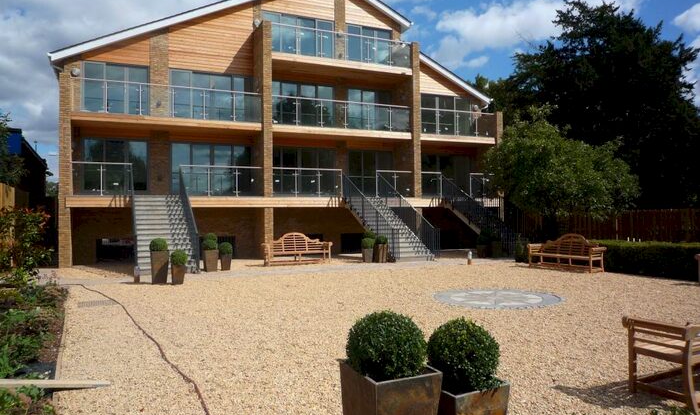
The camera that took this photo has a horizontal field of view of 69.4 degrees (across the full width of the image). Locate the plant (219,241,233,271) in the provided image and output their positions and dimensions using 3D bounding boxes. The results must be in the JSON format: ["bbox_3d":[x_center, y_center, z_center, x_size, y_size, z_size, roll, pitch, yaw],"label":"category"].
[{"bbox_3d":[-3.771,1.475,15.297,0.400,0.860,0.400,0,-1,-25],"label":"plant"}]

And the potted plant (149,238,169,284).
[{"bbox_3d":[-4.693,1.311,12.378,0.490,1.100,0.490,0,-1,-25],"label":"potted plant"}]

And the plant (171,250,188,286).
[{"bbox_3d":[-4.132,1.420,12.243,0.420,0.860,0.420,0,-1,-25],"label":"plant"}]

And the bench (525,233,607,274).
[{"bbox_3d":[6.268,1.285,14.772,0.650,1.040,2.150,0,-1,-31],"label":"bench"}]

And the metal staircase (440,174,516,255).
[{"bbox_3d":[5.983,0.230,22.134,1.740,3.350,4.200,0,-1,-25],"label":"metal staircase"}]

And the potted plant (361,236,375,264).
[{"bbox_3d":[0.596,1.447,17.404,0.460,0.880,0.460,0,-1,-25],"label":"potted plant"}]

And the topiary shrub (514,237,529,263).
[{"bbox_3d":[5.750,1.388,16.927,0.500,0.870,0.500,0,-1,-25],"label":"topiary shrub"}]

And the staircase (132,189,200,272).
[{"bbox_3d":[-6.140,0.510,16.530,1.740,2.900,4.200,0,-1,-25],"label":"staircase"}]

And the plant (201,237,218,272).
[{"bbox_3d":[-4.218,1.408,15.160,0.480,1.000,0.480,0,-1,-25],"label":"plant"}]

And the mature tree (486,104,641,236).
[{"bbox_3d":[7.691,-0.916,18.518,5.600,5.500,5.400,0,-1,-25],"label":"mature tree"}]

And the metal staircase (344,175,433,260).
[{"bbox_3d":[1.352,0.251,19.996,1.740,3.350,4.200,0,-1,-25],"label":"metal staircase"}]

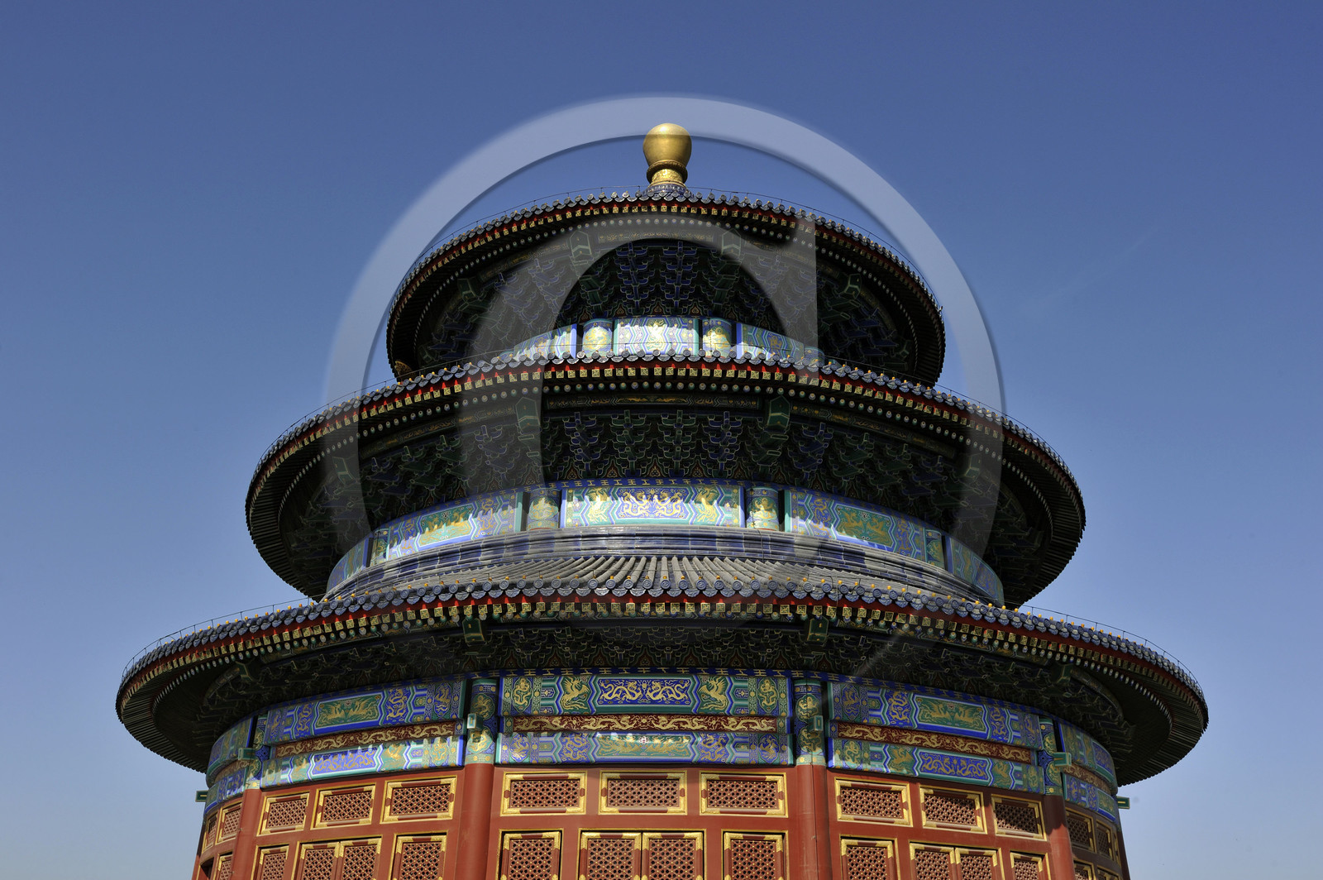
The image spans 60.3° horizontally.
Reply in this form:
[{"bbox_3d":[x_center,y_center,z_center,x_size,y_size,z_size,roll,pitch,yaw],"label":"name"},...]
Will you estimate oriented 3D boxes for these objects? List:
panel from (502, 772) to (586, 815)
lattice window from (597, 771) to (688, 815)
[{"bbox_3d":[-2.182,6.561,21.111,1.630,0.780,0.120,-4,-27,9],"label":"panel"},{"bbox_3d":[-0.332,6.509,20.978,1.614,0.767,0.120,0,-27,2],"label":"lattice window"}]

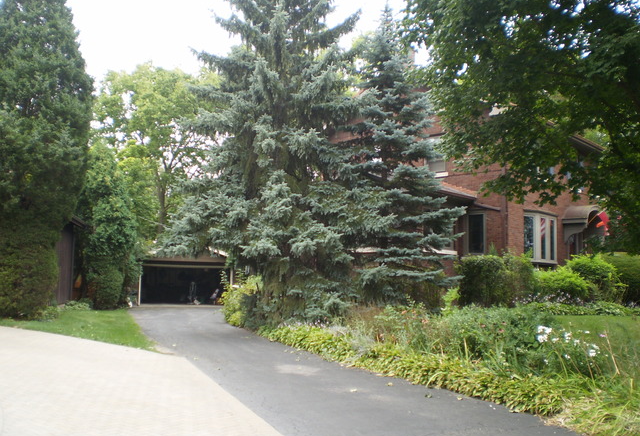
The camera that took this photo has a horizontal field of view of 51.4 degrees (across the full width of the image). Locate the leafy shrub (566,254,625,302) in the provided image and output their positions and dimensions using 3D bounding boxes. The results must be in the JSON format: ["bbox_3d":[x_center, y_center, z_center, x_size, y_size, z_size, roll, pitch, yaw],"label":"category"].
[{"bbox_3d":[10.720,2.528,25.878,2.200,2.220,2.000,0,-5,0],"label":"leafy shrub"}]

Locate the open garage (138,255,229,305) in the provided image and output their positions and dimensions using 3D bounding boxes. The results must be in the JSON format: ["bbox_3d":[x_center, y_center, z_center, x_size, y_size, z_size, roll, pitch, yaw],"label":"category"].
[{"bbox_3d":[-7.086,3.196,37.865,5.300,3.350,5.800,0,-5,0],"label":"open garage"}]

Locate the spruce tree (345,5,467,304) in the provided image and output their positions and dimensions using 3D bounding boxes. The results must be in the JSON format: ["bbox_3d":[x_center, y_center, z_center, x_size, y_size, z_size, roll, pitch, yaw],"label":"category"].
[{"bbox_3d":[2.651,-1.902,22.748,4.400,10.710,4.300,0,-5,0],"label":"spruce tree"}]

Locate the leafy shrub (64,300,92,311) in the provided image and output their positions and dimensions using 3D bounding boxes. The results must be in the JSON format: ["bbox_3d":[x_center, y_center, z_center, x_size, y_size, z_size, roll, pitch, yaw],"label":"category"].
[{"bbox_3d":[-10.271,3.742,28.283,1.200,0.510,1.000,0,-5,0],"label":"leafy shrub"}]

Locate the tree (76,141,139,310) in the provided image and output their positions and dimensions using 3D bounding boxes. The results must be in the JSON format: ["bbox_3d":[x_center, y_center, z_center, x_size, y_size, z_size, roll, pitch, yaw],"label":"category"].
[{"bbox_3d":[-9.406,0.371,29.578,2.750,7.550,2.700,0,-5,0],"label":"tree"}]

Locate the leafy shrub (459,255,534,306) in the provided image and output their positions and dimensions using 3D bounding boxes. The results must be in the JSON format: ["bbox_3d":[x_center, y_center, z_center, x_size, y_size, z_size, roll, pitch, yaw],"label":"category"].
[{"bbox_3d":[6.488,2.437,24.581,2.850,2.180,2.000,0,-5,0],"label":"leafy shrub"}]

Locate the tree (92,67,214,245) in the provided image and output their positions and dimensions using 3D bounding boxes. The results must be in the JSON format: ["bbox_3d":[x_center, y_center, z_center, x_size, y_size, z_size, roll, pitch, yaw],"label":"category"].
[{"bbox_3d":[-11.818,-2.806,48.421,8.800,17.130,8.500,0,-5,0],"label":"tree"}]

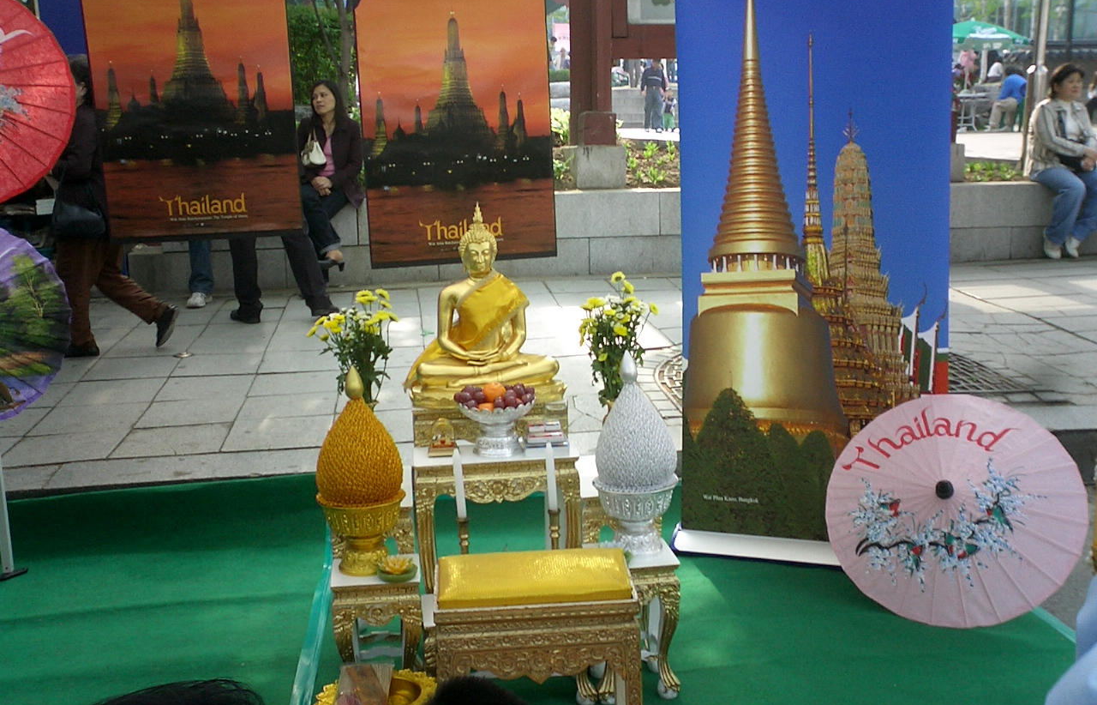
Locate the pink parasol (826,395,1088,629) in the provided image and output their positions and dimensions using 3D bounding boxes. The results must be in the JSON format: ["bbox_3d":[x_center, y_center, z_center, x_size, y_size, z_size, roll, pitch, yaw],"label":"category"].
[{"bbox_3d":[1.280,0.531,3.695,0.766,0.766,0.520,-16,-34,13],"label":"pink parasol"}]

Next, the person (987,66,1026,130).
[{"bbox_3d":[8.835,-4.906,22.562,0.630,1.200,0.480,-6,14,-18],"label":"person"}]

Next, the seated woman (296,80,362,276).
[{"bbox_3d":[-1.444,-1.151,7.816,0.500,1.300,0.680,0,13,4],"label":"seated woman"}]

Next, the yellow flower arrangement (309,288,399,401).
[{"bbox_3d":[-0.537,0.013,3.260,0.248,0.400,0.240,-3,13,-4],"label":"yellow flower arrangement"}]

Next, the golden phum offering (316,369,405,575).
[{"bbox_3d":[-0.485,0.303,3.002,0.229,0.537,0.229,-3,13,-4],"label":"golden phum offering"}]

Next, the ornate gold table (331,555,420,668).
[{"bbox_3d":[-0.435,0.733,3.024,0.220,0.370,0.195,-3,13,-8],"label":"ornate gold table"}]

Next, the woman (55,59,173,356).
[{"bbox_3d":[-2.289,-0.768,6.142,0.620,1.560,0.500,-3,13,-8],"label":"woman"}]

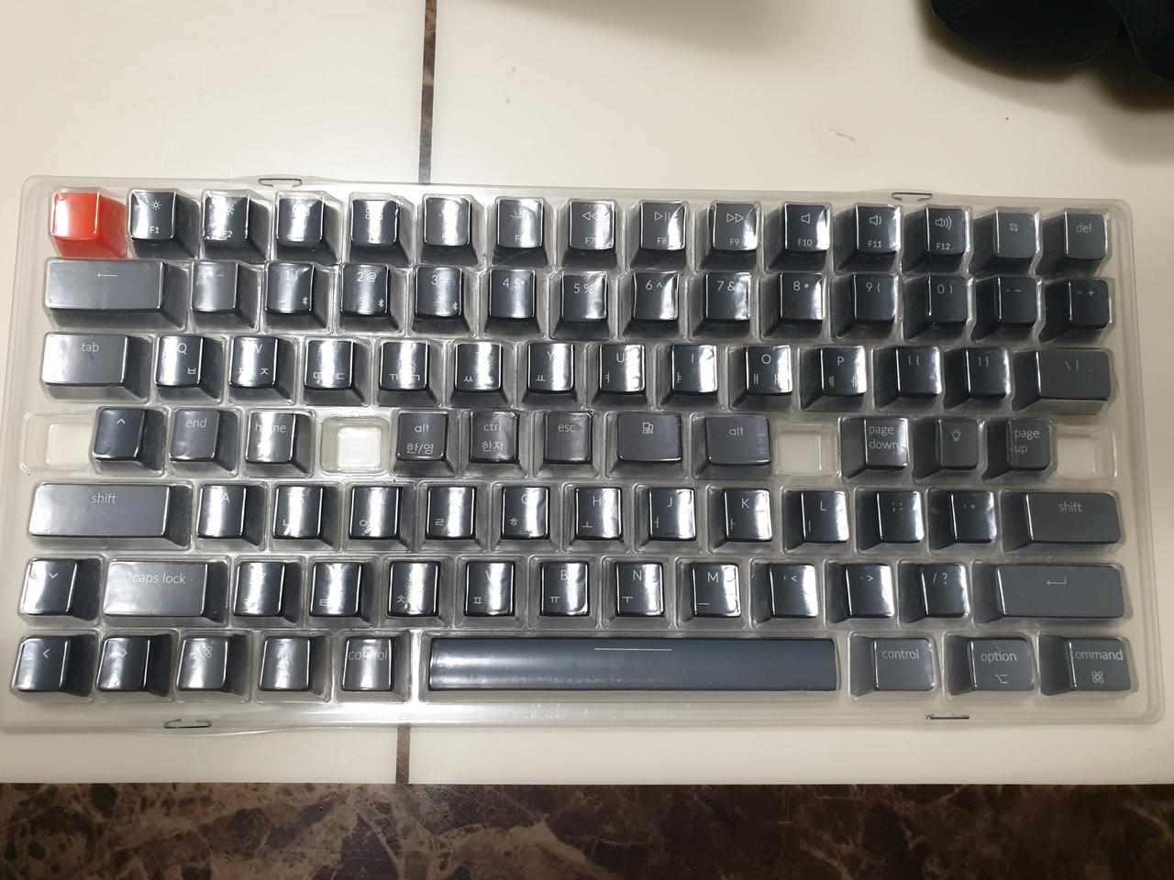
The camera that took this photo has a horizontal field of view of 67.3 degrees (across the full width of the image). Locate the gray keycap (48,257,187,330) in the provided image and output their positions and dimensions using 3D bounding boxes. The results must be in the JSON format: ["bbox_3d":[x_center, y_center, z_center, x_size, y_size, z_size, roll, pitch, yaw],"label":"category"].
[{"bbox_3d":[-0.137,-0.043,0.255,0.037,0.011,0.018,1,82,-3],"label":"gray keycap"}]

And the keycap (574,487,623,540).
[{"bbox_3d":[0.003,0.022,0.256,0.018,0.009,0.018,1,82,-3],"label":"keycap"}]

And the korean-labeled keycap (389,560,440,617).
[{"bbox_3d":[-0.048,0.043,0.248,0.018,0.009,0.018,1,82,-3],"label":"korean-labeled keycap"}]

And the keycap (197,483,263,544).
[{"bbox_3d":[-0.102,0.022,0.251,0.018,0.009,0.018,1,82,-3],"label":"keycap"}]

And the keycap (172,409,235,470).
[{"bbox_3d":[-0.110,0.000,0.251,0.018,0.009,0.018,1,83,-3],"label":"keycap"}]

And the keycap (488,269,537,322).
[{"bbox_3d":[-0.022,-0.042,0.260,0.018,0.011,0.018,1,83,-3],"label":"keycap"}]

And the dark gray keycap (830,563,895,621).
[{"bbox_3d":[0.080,0.044,0.254,0.018,0.009,0.018,1,82,-3],"label":"dark gray keycap"}]

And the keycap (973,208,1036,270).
[{"bbox_3d":[0.130,-0.061,0.272,0.018,0.011,0.018,1,82,-3],"label":"keycap"}]

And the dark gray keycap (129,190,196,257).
[{"bbox_3d":[-0.126,-0.064,0.262,0.018,0.011,0.018,0,81,-3],"label":"dark gray keycap"}]

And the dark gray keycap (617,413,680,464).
[{"bbox_3d":[0.018,0.001,0.256,0.023,0.009,0.018,1,83,-3],"label":"dark gray keycap"}]

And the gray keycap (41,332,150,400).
[{"bbox_3d":[-0.143,-0.022,0.255,0.028,0.009,0.018,1,81,-3],"label":"gray keycap"}]

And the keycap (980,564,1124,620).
[{"bbox_3d":[0.137,0.045,0.259,0.042,0.009,0.018,1,81,-3],"label":"keycap"}]

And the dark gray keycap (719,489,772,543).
[{"bbox_3d":[0.046,0.023,0.258,0.018,0.009,0.018,1,82,-3],"label":"dark gray keycap"}]

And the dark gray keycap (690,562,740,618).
[{"bbox_3d":[0.036,0.044,0.252,0.018,0.009,0.018,1,83,-3],"label":"dark gray keycap"}]

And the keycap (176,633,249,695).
[{"bbox_3d":[-0.104,0.063,0.244,0.018,0.009,0.018,1,83,-3],"label":"keycap"}]

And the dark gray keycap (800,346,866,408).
[{"bbox_3d":[0.075,-0.019,0.262,0.018,0.010,0.018,1,83,-3],"label":"dark gray keycap"}]

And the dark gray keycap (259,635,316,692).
[{"bbox_3d":[-0.083,0.063,0.246,0.018,0.010,0.018,1,82,-3],"label":"dark gray keycap"}]

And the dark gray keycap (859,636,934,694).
[{"bbox_3d":[0.089,0.065,0.251,0.023,0.009,0.018,1,82,-3],"label":"dark gray keycap"}]

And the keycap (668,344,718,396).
[{"bbox_3d":[0.032,-0.019,0.264,0.018,0.010,0.018,1,82,-3],"label":"keycap"}]

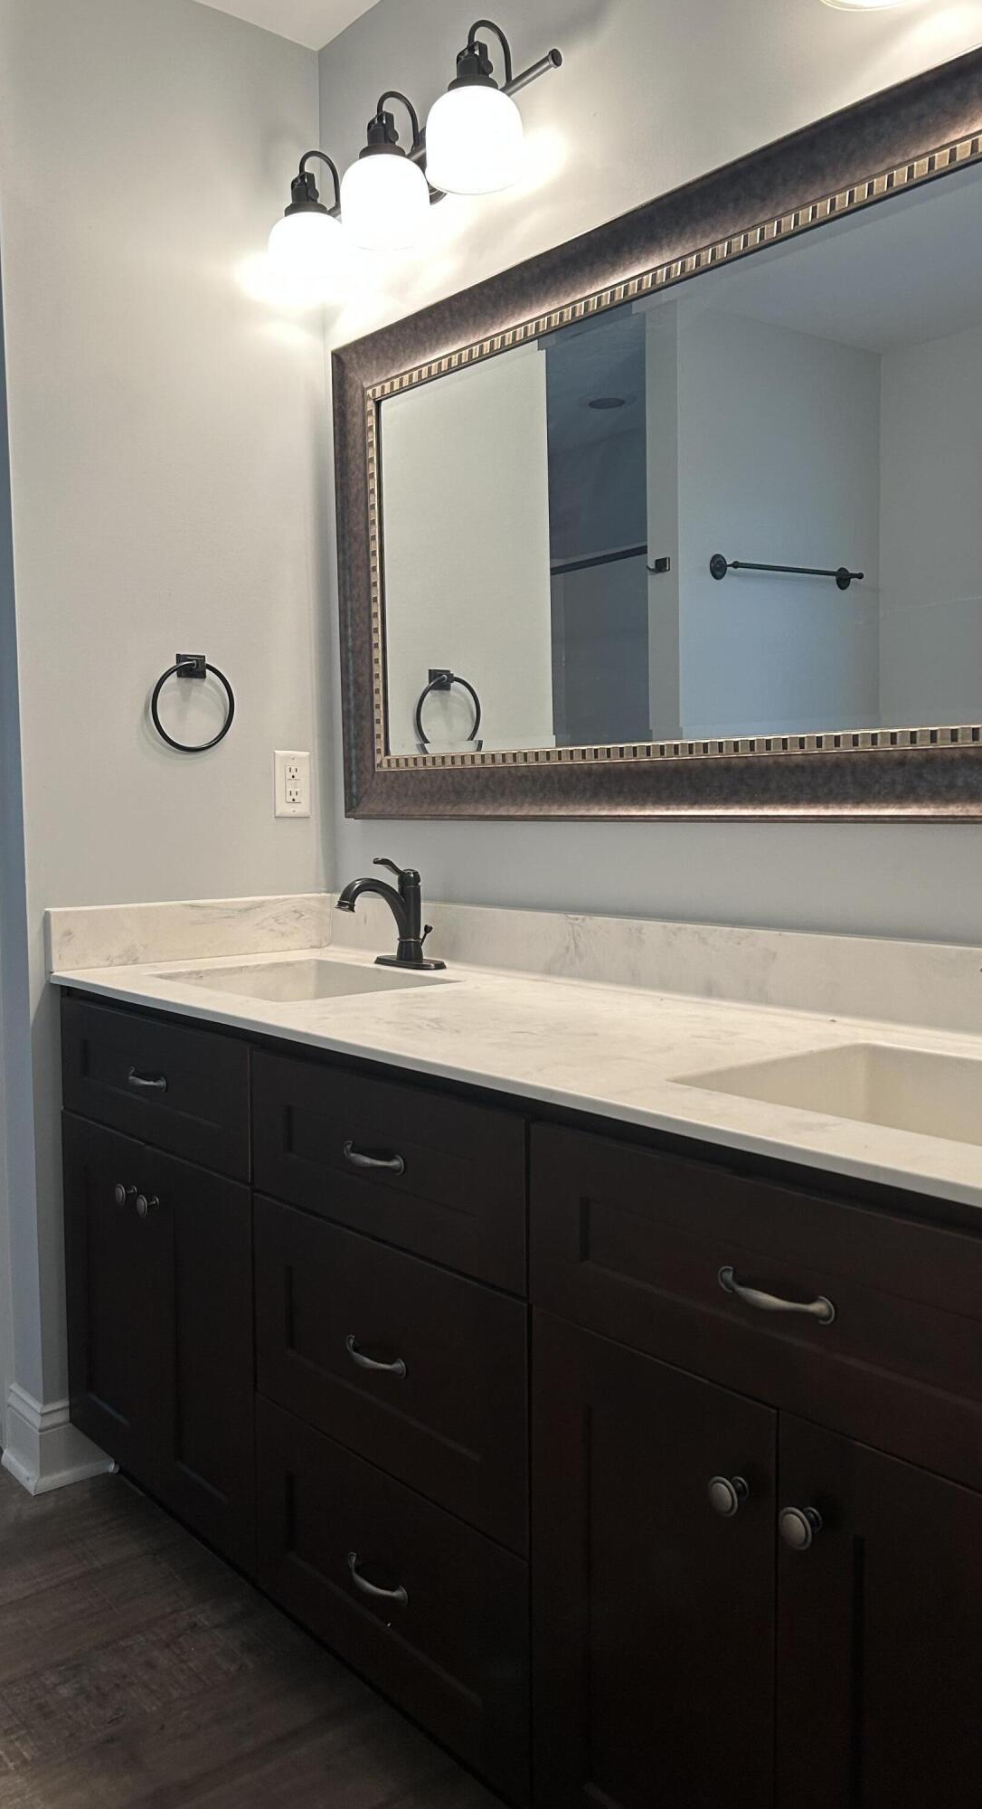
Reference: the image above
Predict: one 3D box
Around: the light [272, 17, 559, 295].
[{"bbox_3d":[-0.148,-1.143,2.097,0.186,0.212,0.640,-4,6,-40],"label":"light"}]

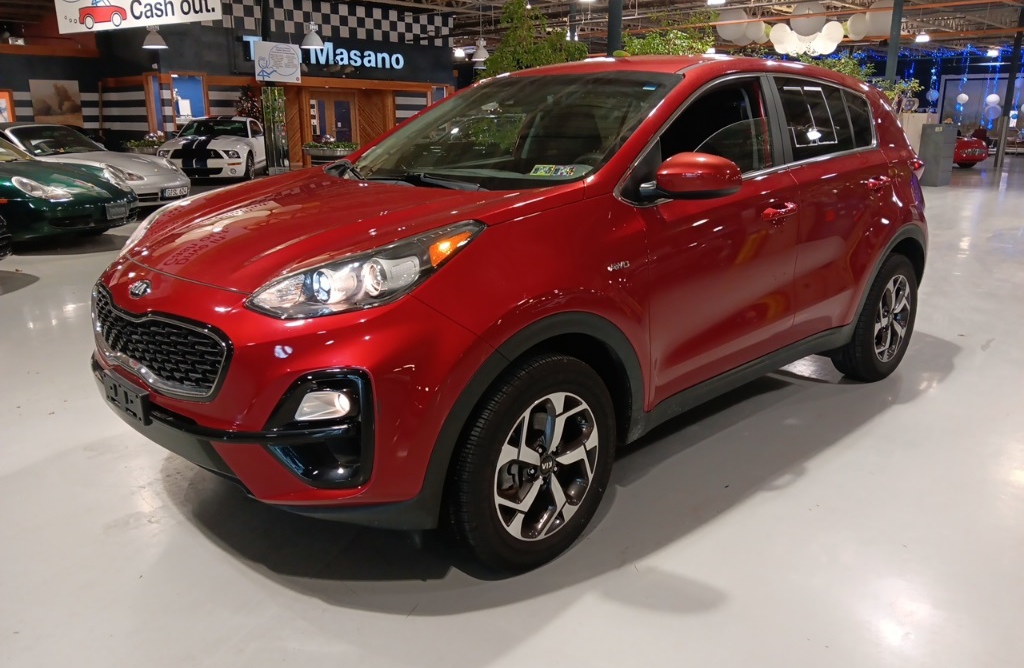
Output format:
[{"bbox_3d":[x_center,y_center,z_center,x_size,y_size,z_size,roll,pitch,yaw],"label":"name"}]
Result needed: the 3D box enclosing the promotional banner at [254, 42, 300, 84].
[{"bbox_3d":[-5.621,-6.524,18.500,1.170,0.920,0.040,-14,20,-42],"label":"promotional banner"}]

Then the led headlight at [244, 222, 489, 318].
[{"bbox_3d":[-0.372,-0.167,2.008,0.510,0.235,0.420,-14,20,-42],"label":"led headlight"}]

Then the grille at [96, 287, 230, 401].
[{"bbox_3d":[-1.090,0.010,2.278,0.150,0.270,1.020,-14,21,-42],"label":"grille"}]

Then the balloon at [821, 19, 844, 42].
[{"bbox_3d":[7.816,-7.354,18.697,0.560,0.577,0.560,6,17,20],"label":"balloon"}]

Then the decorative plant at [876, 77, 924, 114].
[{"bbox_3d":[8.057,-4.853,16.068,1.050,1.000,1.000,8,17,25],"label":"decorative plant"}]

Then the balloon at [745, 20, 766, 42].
[{"bbox_3d":[6.535,-8.102,20.600,0.580,0.580,0.580,-14,20,-42],"label":"balloon"}]

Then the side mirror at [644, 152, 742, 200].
[{"bbox_3d":[0.592,-0.503,2.457,0.180,0.160,0.250,-14,20,-42],"label":"side mirror"}]

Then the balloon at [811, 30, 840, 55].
[{"bbox_3d":[7.649,-7.112,18.765,0.600,0.618,0.600,6,16,20],"label":"balloon"}]

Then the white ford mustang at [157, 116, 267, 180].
[{"bbox_3d":[-6.632,-4.304,17.799,1.880,1.390,4.760,-1,16,-5],"label":"white ford mustang"}]

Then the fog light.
[{"bbox_3d":[-0.477,0.188,1.977,0.100,0.075,0.140,-14,20,-42],"label":"fog light"}]

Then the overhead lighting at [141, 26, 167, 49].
[{"bbox_3d":[-7.044,-5.888,15.197,0.520,0.560,0.520,-6,17,-23],"label":"overhead lighting"}]

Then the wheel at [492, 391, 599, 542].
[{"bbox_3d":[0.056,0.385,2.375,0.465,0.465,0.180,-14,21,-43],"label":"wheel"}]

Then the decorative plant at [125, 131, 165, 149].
[{"bbox_3d":[-8.651,-4.604,18.254,1.100,0.420,0.950,-7,17,-24],"label":"decorative plant"}]

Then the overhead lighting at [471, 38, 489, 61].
[{"bbox_3d":[-0.830,-7.708,20.800,0.540,0.620,0.540,0,15,0],"label":"overhead lighting"}]

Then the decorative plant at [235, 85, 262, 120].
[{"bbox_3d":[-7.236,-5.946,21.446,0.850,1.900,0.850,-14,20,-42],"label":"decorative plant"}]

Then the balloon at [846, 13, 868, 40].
[{"bbox_3d":[8.503,-7.557,18.900,0.550,0.640,0.550,-14,20,-42],"label":"balloon"}]

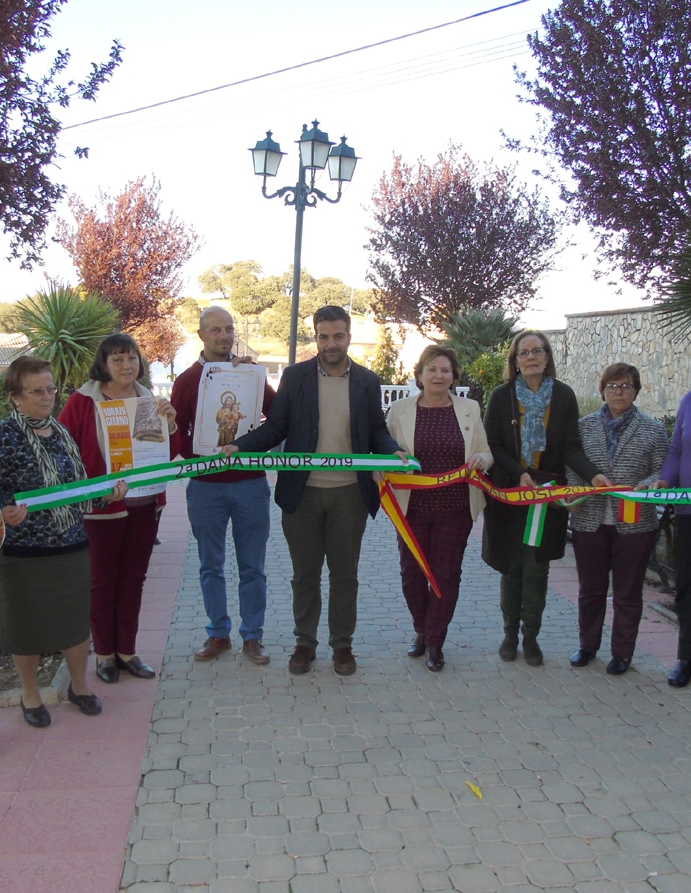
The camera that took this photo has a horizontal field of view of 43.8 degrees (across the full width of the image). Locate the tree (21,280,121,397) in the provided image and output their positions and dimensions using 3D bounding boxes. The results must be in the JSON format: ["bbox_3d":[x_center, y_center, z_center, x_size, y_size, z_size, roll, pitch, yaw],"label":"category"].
[{"bbox_3d":[-2.954,-0.629,9.172,1.130,2.250,1.130,1,6,-8],"label":"tree"}]

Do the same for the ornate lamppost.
[{"bbox_3d":[-0.678,-2.140,12.314,1.500,4.760,1.300,1,6,-8],"label":"ornate lamppost"}]

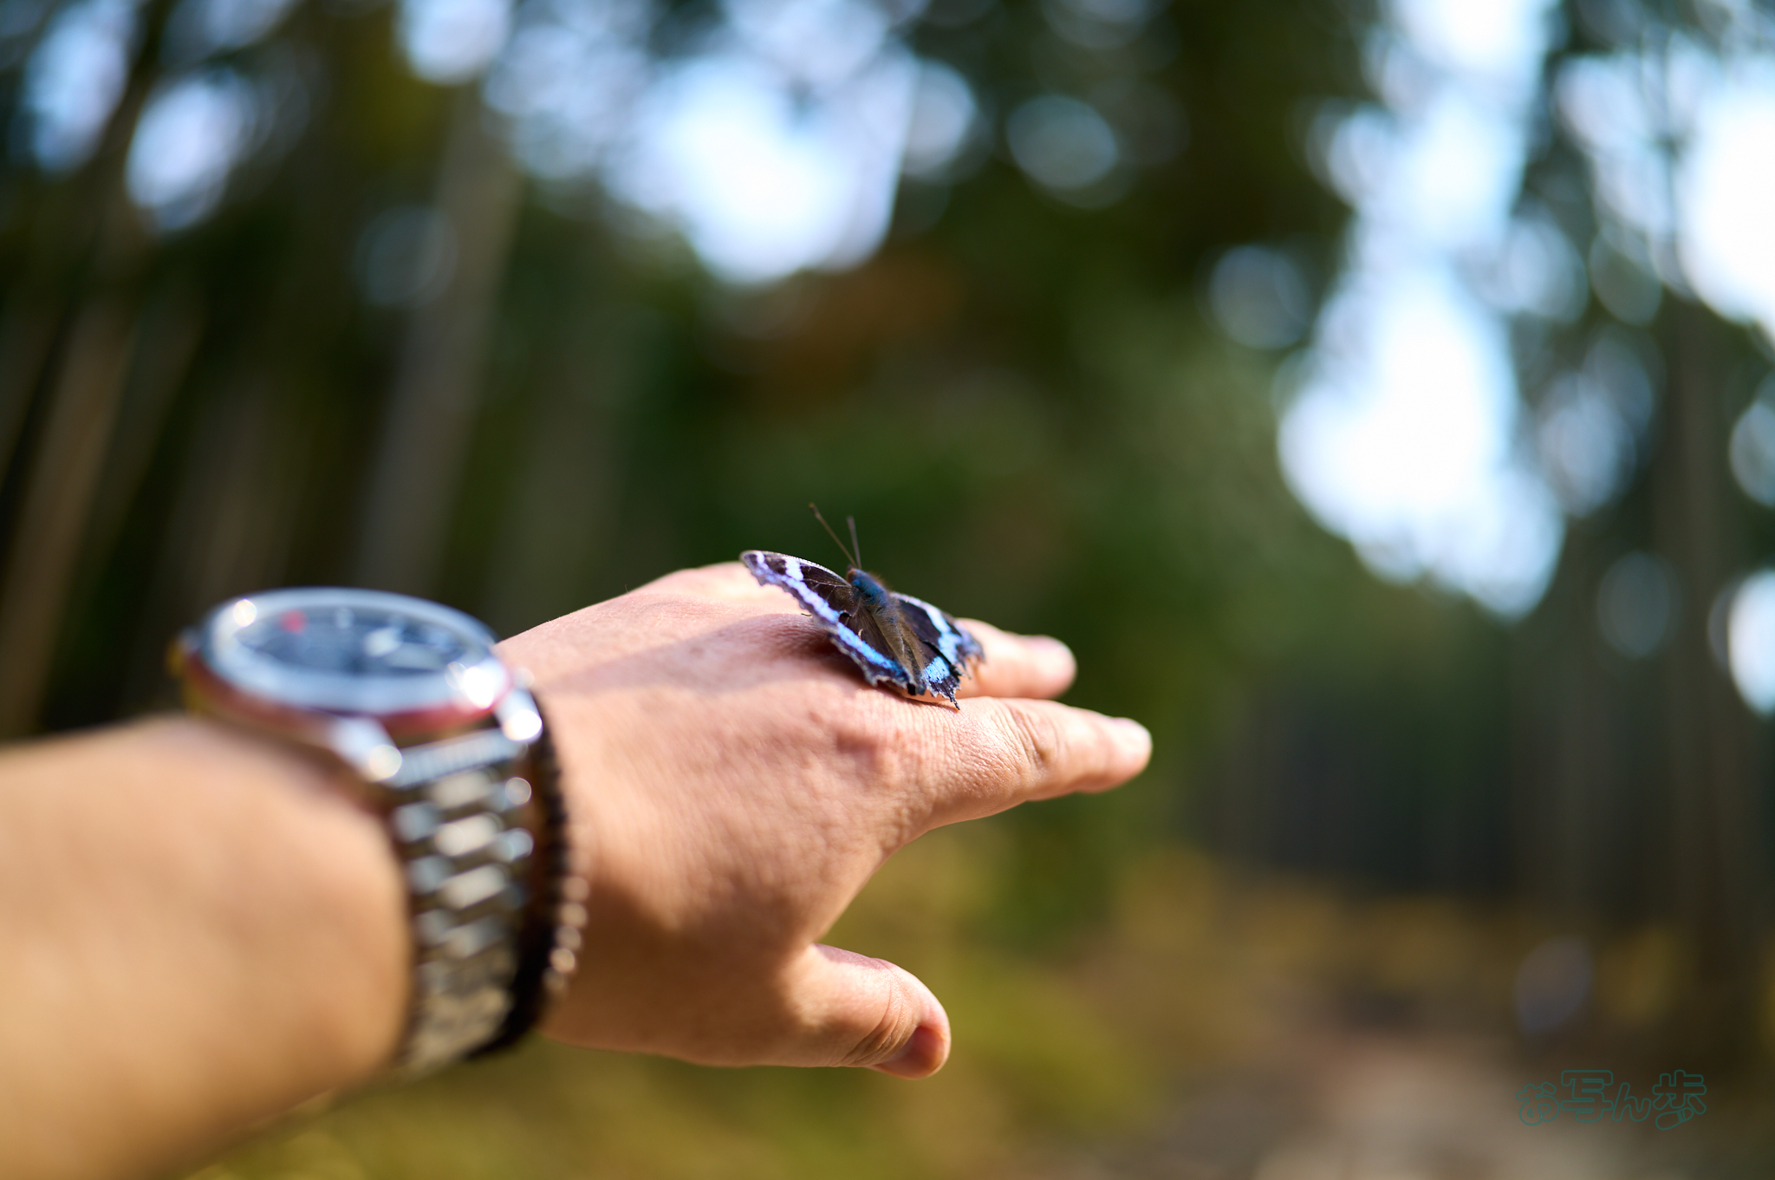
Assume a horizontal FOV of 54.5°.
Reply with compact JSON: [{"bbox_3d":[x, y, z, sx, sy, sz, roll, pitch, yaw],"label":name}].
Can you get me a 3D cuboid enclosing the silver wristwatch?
[{"bbox_3d":[-0.078,0.037,0.251,0.064,0.062,0.045,26,22,33],"label":"silver wristwatch"}]

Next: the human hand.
[{"bbox_3d":[-0.007,0.034,0.338,0.115,0.060,0.177,35,26,31],"label":"human hand"}]

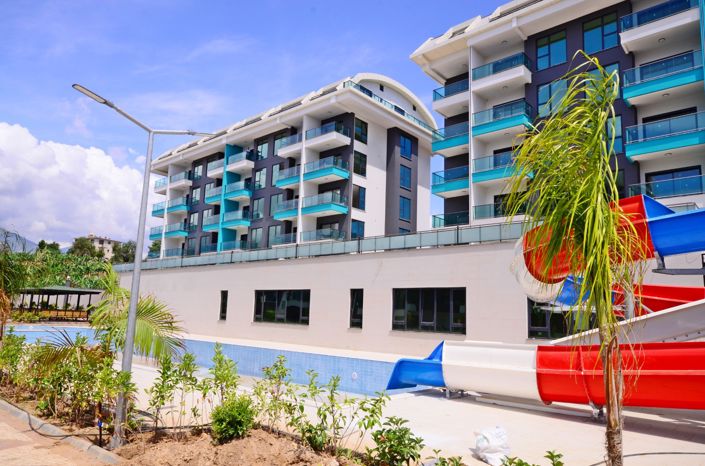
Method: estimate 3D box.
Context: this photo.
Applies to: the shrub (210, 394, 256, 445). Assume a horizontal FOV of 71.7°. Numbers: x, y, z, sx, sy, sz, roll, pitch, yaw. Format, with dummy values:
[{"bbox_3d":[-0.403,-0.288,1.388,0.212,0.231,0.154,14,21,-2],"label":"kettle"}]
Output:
[{"bbox_3d":[-1.446,2.250,6.012,0.520,0.530,0.500,2,-9,0],"label":"shrub"}]

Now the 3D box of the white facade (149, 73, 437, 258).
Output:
[{"bbox_3d":[-8.235,-4.421,57.083,35.300,16.600,15.600,-7,-13,42],"label":"white facade"}]

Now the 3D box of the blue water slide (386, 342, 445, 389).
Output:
[{"bbox_3d":[1.575,2.840,10.401,1.500,1.100,1.000,-7,-13,42],"label":"blue water slide"}]

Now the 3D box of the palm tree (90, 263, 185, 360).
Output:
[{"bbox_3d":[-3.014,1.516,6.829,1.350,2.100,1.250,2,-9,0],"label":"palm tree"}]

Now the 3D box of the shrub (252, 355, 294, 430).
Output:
[{"bbox_3d":[-1.016,2.099,6.458,0.550,1.000,0.520,2,-9,0],"label":"shrub"}]

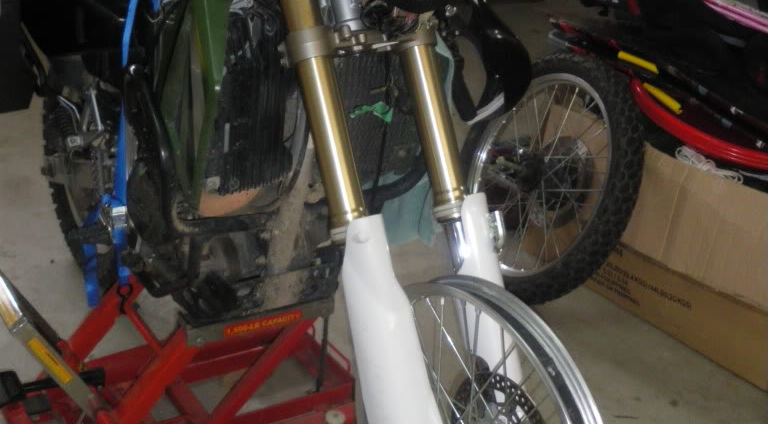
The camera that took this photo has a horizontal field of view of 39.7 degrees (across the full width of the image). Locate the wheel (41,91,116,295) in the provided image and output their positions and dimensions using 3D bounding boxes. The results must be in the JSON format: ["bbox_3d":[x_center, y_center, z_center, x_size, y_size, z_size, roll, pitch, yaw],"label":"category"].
[{"bbox_3d":[-0.732,-0.080,2.808,0.130,0.640,0.640,-13,32,-33],"label":"wheel"}]

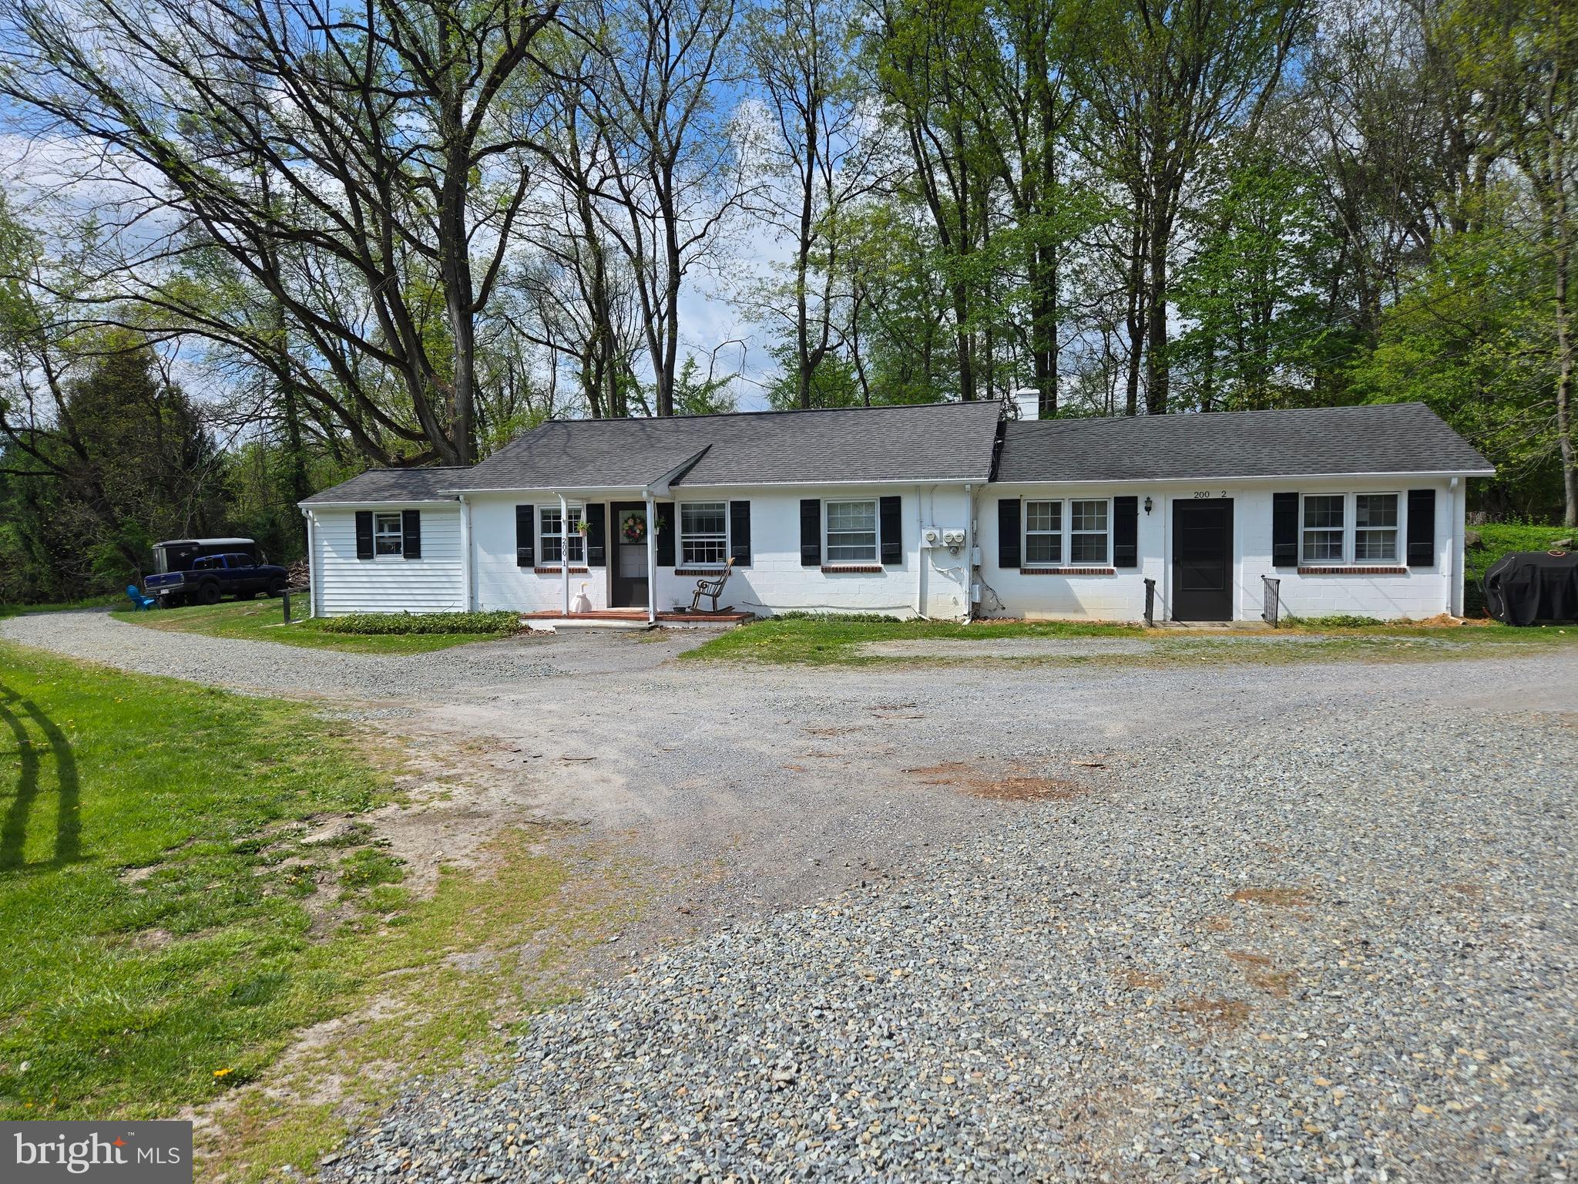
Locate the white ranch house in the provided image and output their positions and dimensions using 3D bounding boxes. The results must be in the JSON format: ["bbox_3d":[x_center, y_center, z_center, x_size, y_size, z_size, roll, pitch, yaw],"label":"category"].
[{"bbox_3d":[1.579,-1.837,22.931,21.620,4.470,9.200,0,2,14],"label":"white ranch house"}]

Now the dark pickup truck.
[{"bbox_3d":[-20.840,-0.491,38.566,1.860,1.790,5.180,-2,3,16],"label":"dark pickup truck"}]

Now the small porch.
[{"bbox_3d":[-2.724,0.535,19.102,4.050,0.280,1.420,0,2,14],"label":"small porch"}]

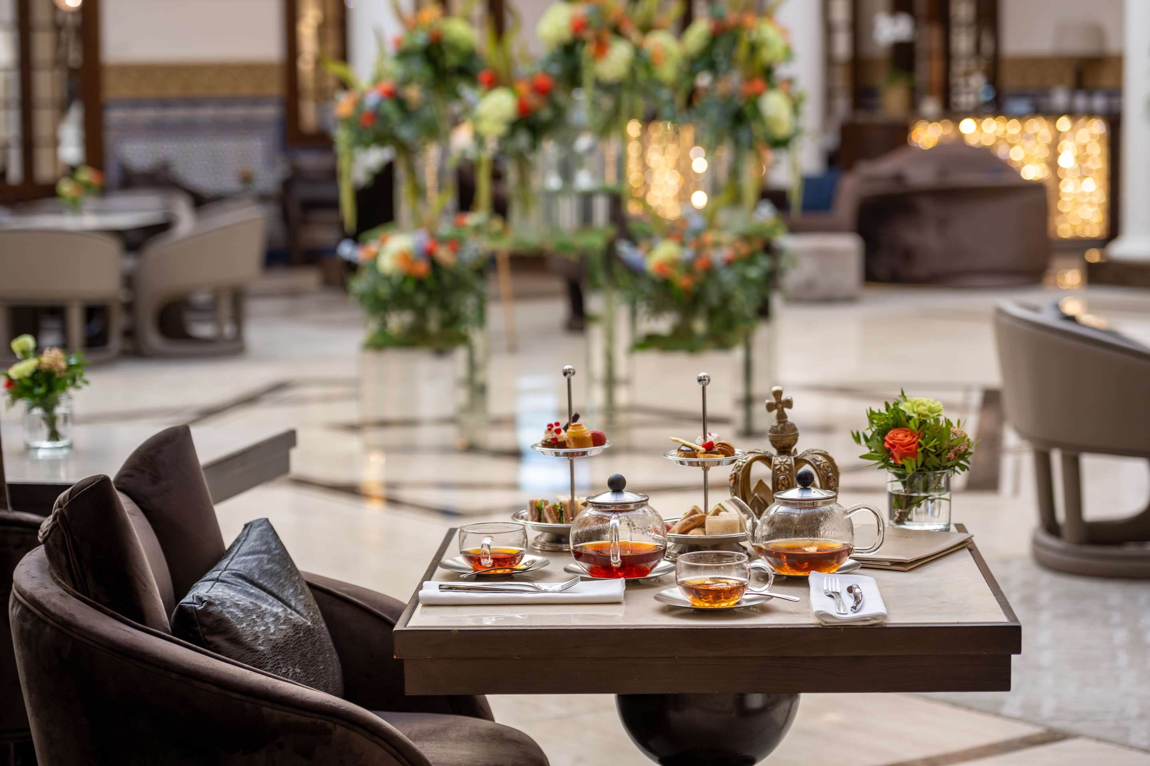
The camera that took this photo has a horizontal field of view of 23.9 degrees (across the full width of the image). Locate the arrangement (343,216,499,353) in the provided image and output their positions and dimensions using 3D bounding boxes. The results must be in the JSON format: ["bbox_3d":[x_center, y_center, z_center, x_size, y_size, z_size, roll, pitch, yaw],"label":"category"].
[{"bbox_3d":[-0.591,-0.402,10.558,0.590,0.511,0.548,-1,6,0],"label":"arrangement"}]

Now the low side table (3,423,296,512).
[{"bbox_3d":[-0.984,0.491,5.017,0.760,0.730,0.746,0,6,11],"label":"low side table"}]

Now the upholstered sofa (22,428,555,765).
[{"bbox_3d":[-0.430,0.559,4.025,0.800,0.910,0.860,0,6,3],"label":"upholstered sofa"}]

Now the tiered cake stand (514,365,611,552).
[{"bbox_3d":[-0.005,0.109,4.115,0.185,0.275,0.185,0,6,3],"label":"tiered cake stand"}]

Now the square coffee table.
[{"bbox_3d":[0.183,0.618,3.698,0.760,0.730,0.746,-1,6,3],"label":"square coffee table"}]

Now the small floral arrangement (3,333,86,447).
[{"bbox_3d":[-1.054,0.014,5.405,0.160,0.212,0.165,0,6,3],"label":"small floral arrangement"}]

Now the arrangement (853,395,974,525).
[{"bbox_3d":[0.494,0.116,3.957,0.184,0.201,0.165,-1,6,3],"label":"arrangement"}]

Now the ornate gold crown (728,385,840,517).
[{"bbox_3d":[0.299,0.115,3.881,0.160,0.224,0.160,-1,6,3],"label":"ornate gold crown"}]

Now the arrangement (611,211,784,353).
[{"bbox_3d":[0.479,-0.409,10.612,0.631,0.531,0.585,-1,6,0],"label":"arrangement"}]

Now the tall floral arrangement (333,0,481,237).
[{"bbox_3d":[-0.720,-1.141,11.600,0.600,0.970,0.650,0,6,3],"label":"tall floral arrangement"}]

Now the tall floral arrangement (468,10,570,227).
[{"bbox_3d":[-0.243,-1.110,11.500,0.430,0.950,0.430,0,6,3],"label":"tall floral arrangement"}]

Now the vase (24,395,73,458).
[{"bbox_3d":[-1.052,0.077,5.410,0.096,0.100,0.096,0,6,3],"label":"vase"}]

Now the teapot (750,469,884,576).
[{"bbox_3d":[0.323,0.193,3.817,0.220,0.146,0.140,0,6,3],"label":"teapot"}]

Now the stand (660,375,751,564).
[{"bbox_3d":[0.184,0.112,3.794,0.170,0.255,0.170,-1,6,3],"label":"stand"}]

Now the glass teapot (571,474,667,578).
[{"bbox_3d":[0.061,0.198,3.815,0.138,0.143,0.215,-1,6,2],"label":"glass teapot"}]

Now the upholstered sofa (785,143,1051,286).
[{"bbox_3d":[2.355,-1.169,18.640,1.631,0.925,1.350,1,7,16],"label":"upholstered sofa"}]

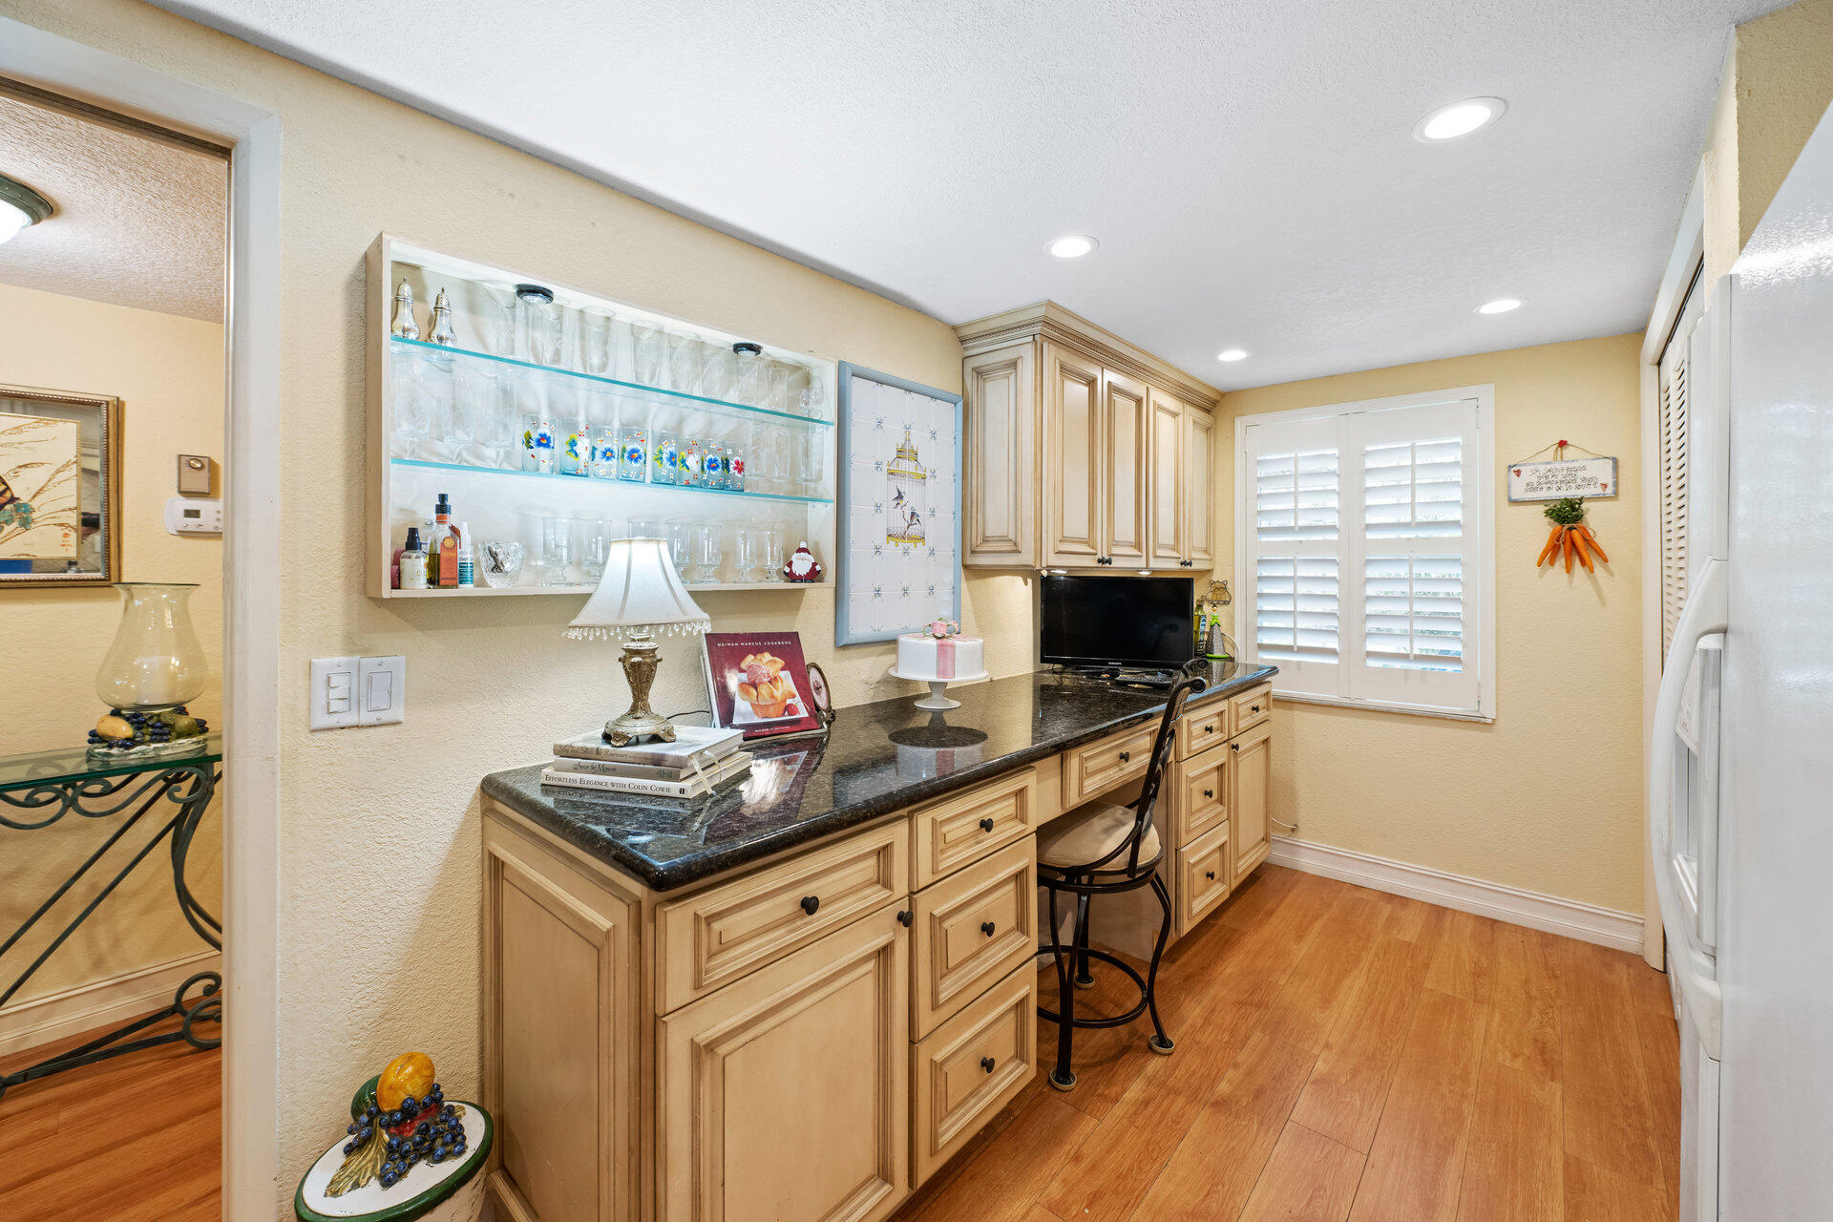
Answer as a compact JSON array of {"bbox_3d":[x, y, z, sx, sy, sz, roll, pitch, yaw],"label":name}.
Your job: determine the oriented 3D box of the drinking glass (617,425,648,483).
[{"bbox_3d":[-0.618,-0.341,1.549,0.056,0.121,0.056,1,2,42],"label":"drinking glass"}]

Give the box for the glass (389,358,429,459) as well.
[{"bbox_3d":[-0.896,-0.355,1.265,0.060,0.179,0.060,1,2,42],"label":"glass"}]

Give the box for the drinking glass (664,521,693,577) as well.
[{"bbox_3d":[-0.550,-0.136,1.655,0.060,0.135,0.060,1,2,42],"label":"drinking glass"}]

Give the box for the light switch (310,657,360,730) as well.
[{"bbox_3d":[-0.959,0.135,1.177,0.012,0.116,0.067,2,3,42],"label":"light switch"}]

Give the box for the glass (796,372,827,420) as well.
[{"bbox_3d":[-0.266,-0.537,1.830,0.066,0.122,0.066,2,3,42],"label":"glass"}]

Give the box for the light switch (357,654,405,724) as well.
[{"bbox_3d":[-0.917,0.137,1.224,0.012,0.116,0.067,2,3,42],"label":"light switch"}]

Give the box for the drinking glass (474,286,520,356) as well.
[{"bbox_3d":[-0.835,-0.562,1.418,0.076,0.147,0.076,2,3,43],"label":"drinking glass"}]

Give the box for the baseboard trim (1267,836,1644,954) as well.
[{"bbox_3d":[1.974,1.065,2.732,1.152,0.125,0.020,2,3,43],"label":"baseboard trim"}]

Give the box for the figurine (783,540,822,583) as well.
[{"bbox_3d":[-0.304,-0.130,1.902,0.102,0.113,0.050,-1,2,-20],"label":"figurine"}]

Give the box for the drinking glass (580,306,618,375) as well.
[{"bbox_3d":[-0.634,-0.524,1.425,0.069,0.141,0.069,2,3,42],"label":"drinking glass"}]

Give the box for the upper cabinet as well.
[{"bbox_3d":[0.747,-0.561,2.890,0.429,0.809,1.434,2,3,43],"label":"upper cabinet"}]

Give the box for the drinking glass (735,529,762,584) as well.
[{"bbox_3d":[-0.401,-0.129,1.695,0.059,0.126,0.059,0,2,0],"label":"drinking glass"}]

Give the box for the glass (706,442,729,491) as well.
[{"bbox_3d":[-0.483,-0.348,1.699,0.056,0.118,0.056,1,2,42],"label":"glass"}]

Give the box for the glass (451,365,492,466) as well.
[{"bbox_3d":[-0.876,-0.382,1.402,0.066,0.183,0.066,2,3,42],"label":"glass"}]

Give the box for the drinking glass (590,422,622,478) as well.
[{"bbox_3d":[-0.690,-0.358,1.587,0.063,0.112,0.063,2,3,42],"label":"drinking glass"}]

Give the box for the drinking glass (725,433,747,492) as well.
[{"bbox_3d":[-0.443,-0.355,1.744,0.056,0.124,0.056,1,2,42],"label":"drinking glass"}]

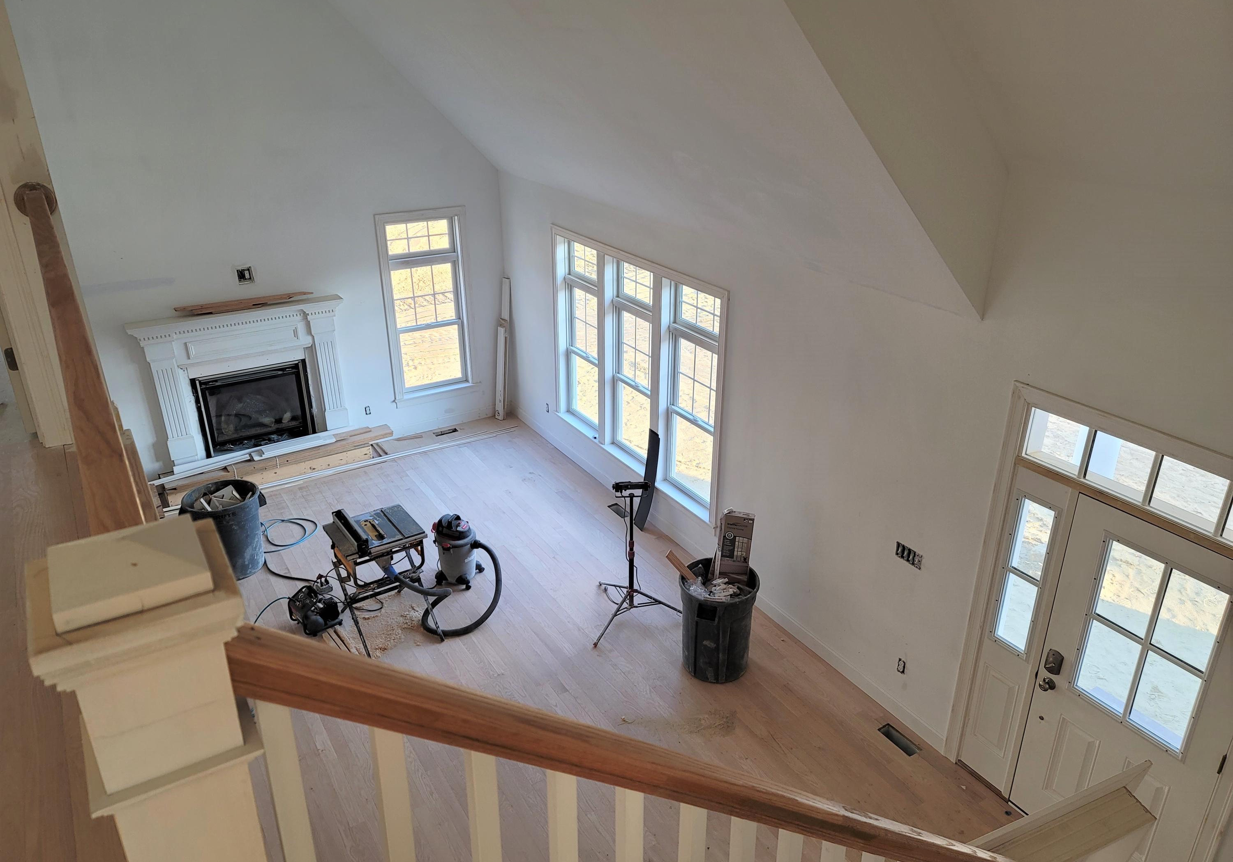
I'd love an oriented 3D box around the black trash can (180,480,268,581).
[{"bbox_3d":[-3.225,0.835,7.401,0.630,0.690,0.570,-7,25,-14],"label":"black trash can"}]

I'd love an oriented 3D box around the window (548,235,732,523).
[{"bbox_3d":[0.109,-0.616,7.977,0.130,1.990,2.780,-14,28,-28],"label":"window"}]

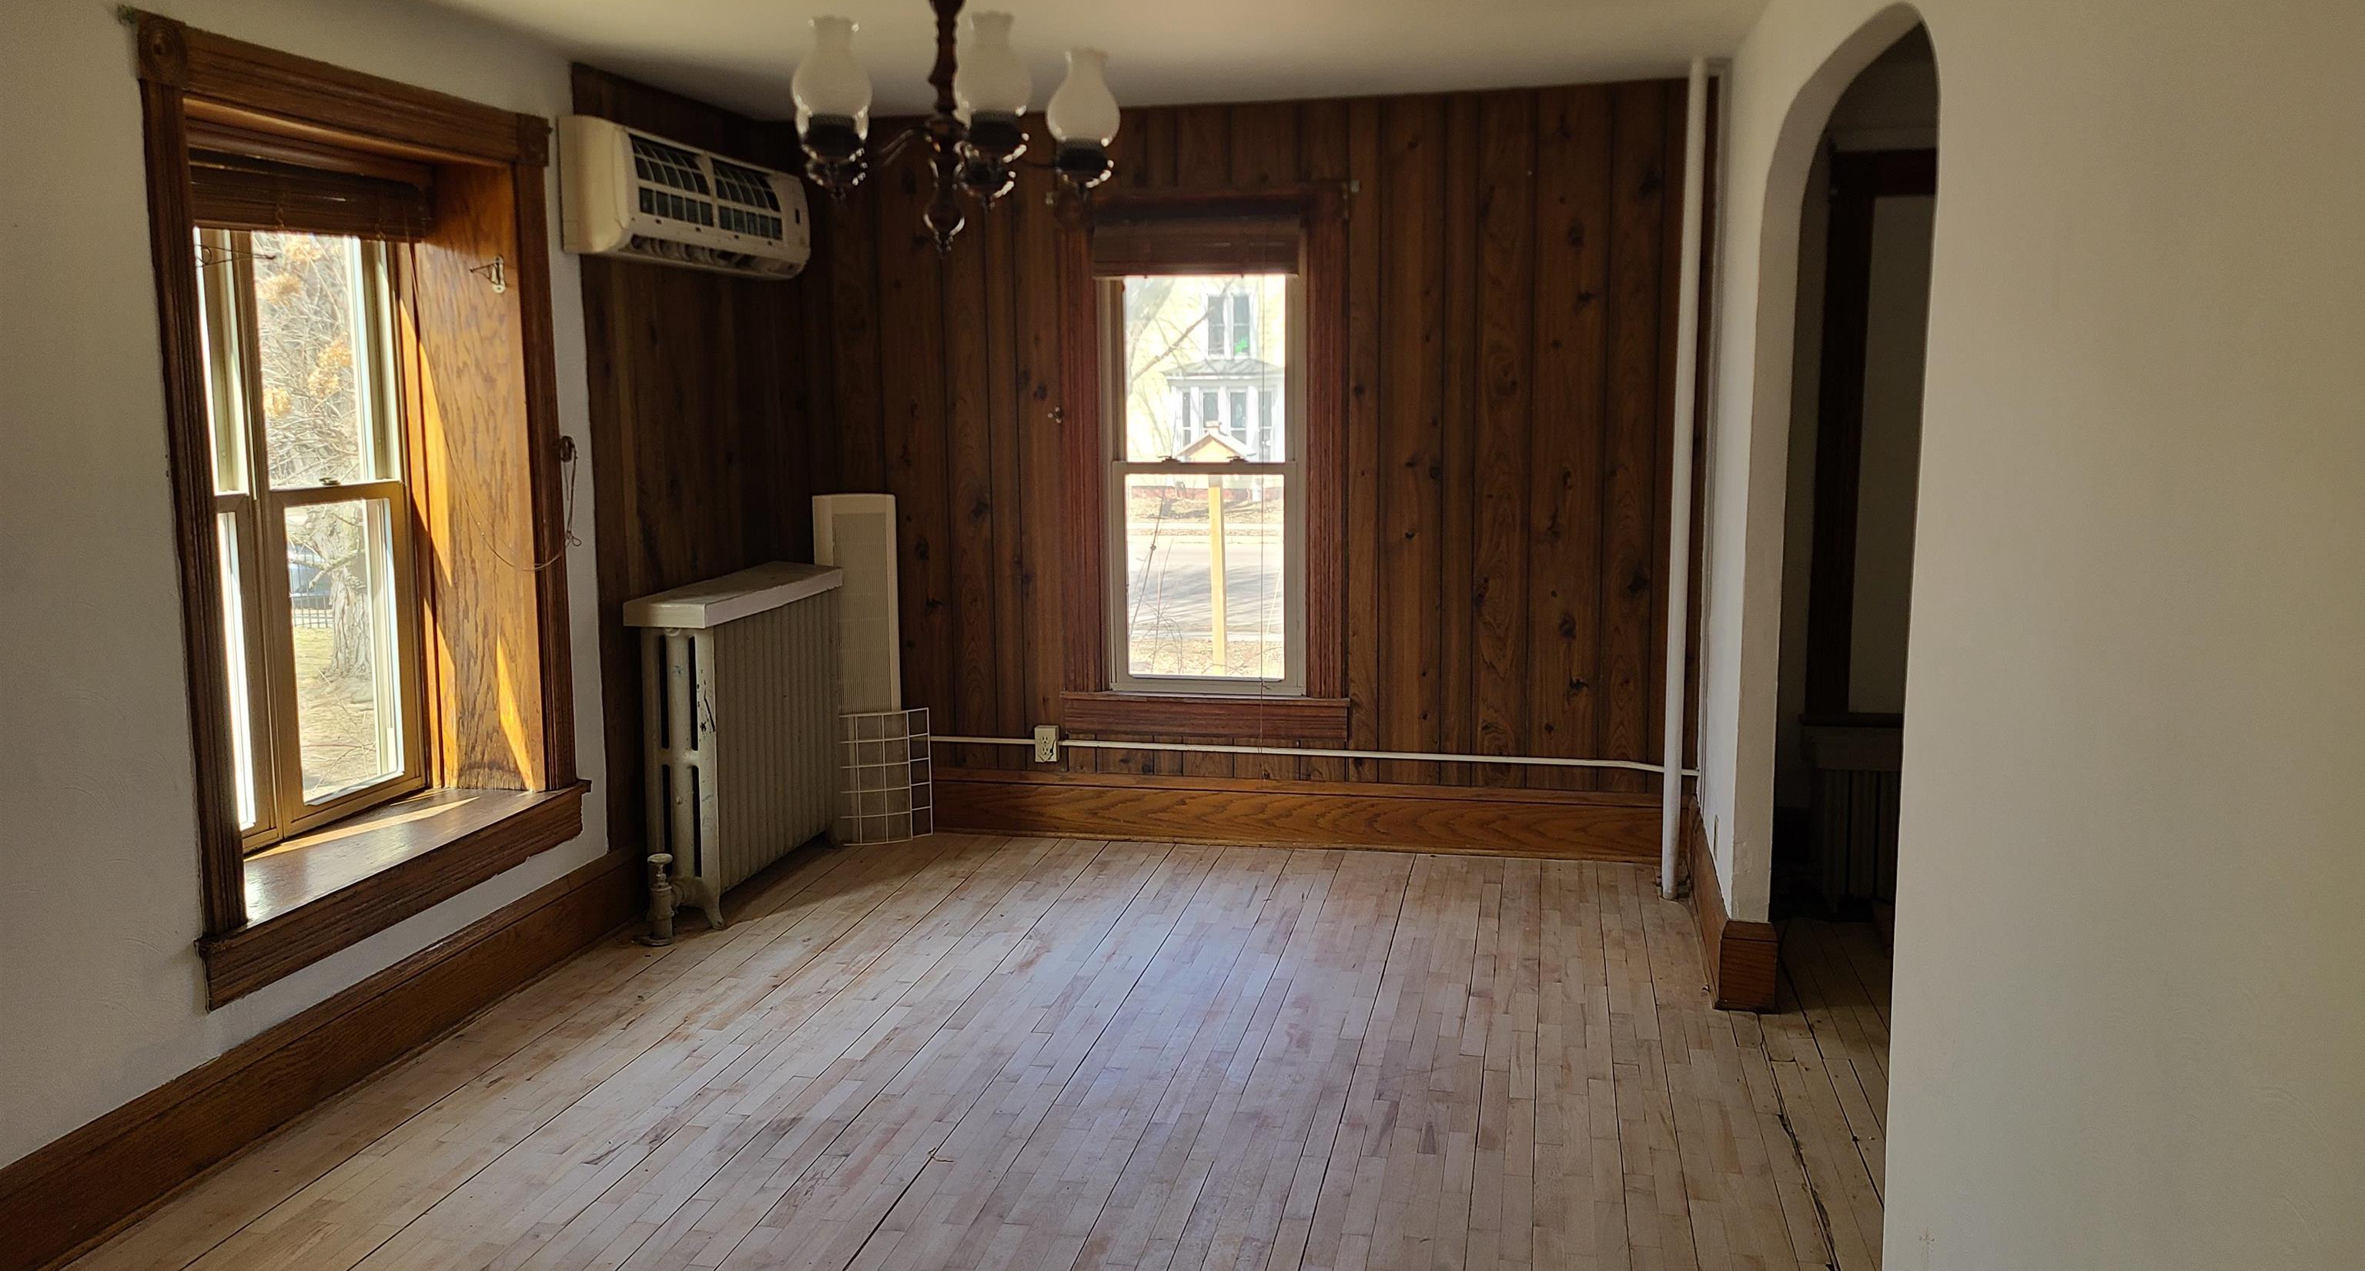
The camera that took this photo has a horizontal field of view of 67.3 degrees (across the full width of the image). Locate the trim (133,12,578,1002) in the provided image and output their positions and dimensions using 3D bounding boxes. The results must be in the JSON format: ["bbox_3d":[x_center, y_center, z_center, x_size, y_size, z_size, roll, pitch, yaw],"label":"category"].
[{"bbox_3d":[-1.988,-0.306,4.150,0.404,1.928,1.454,1,8,11],"label":"trim"}]

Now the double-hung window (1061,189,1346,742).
[{"bbox_3d":[0.077,-0.561,5.973,0.972,1.837,0.148,1,8,11],"label":"double-hung window"}]

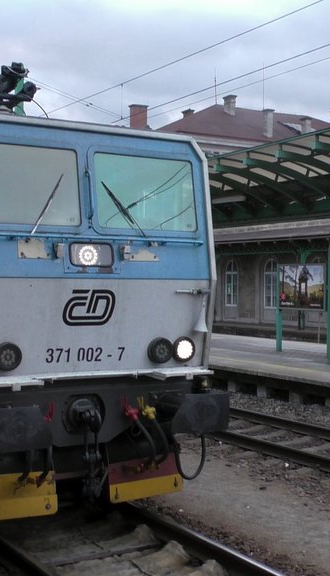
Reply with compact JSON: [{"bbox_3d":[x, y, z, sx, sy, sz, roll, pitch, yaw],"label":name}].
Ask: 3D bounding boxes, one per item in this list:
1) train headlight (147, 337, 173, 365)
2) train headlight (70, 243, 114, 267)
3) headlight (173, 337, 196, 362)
[{"bbox_3d":[-0.053,0.597,7.816,0.250,0.250,0.100,0,0,-32],"label":"train headlight"},{"bbox_3d":[-0.668,-0.297,7.350,0.445,0.225,0.100,0,0,-32],"label":"train headlight"},{"bbox_3d":[0.172,0.594,7.955,0.245,0.245,0.100,0,0,-32],"label":"headlight"}]

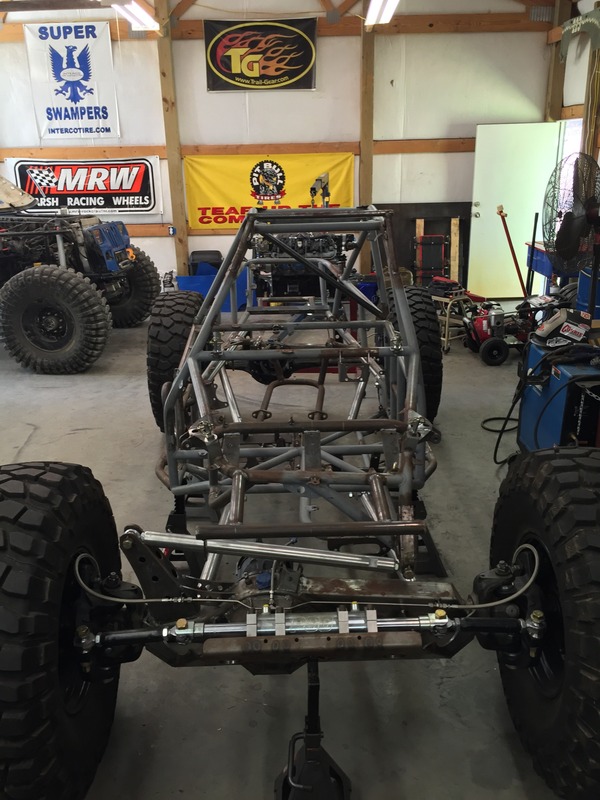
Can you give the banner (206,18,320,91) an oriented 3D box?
[{"bbox_3d":[-0.447,-4.047,7.886,1.299,0.772,0.020,-3,19,-3],"label":"banner"}]

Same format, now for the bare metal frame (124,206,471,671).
[{"bbox_3d":[0.004,-0.276,3.164,1.150,1.170,3.200,-2,19,-1],"label":"bare metal frame"}]

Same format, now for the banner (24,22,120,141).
[{"bbox_3d":[-2.641,-3.715,7.839,0.946,1.218,0.020,-3,19,-3],"label":"banner"}]

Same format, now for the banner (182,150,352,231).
[{"bbox_3d":[-0.354,-2.602,8.390,2.086,0.879,0.020,-3,19,-3],"label":"banner"}]

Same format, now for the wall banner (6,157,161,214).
[{"bbox_3d":[-2.628,-2.612,8.219,1.835,0.669,0.020,-3,19,-3],"label":"wall banner"}]

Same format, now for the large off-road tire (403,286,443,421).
[{"bbox_3d":[0.709,-0.274,4.452,0.305,0.949,0.949,-2,19,-1],"label":"large off-road tire"}]

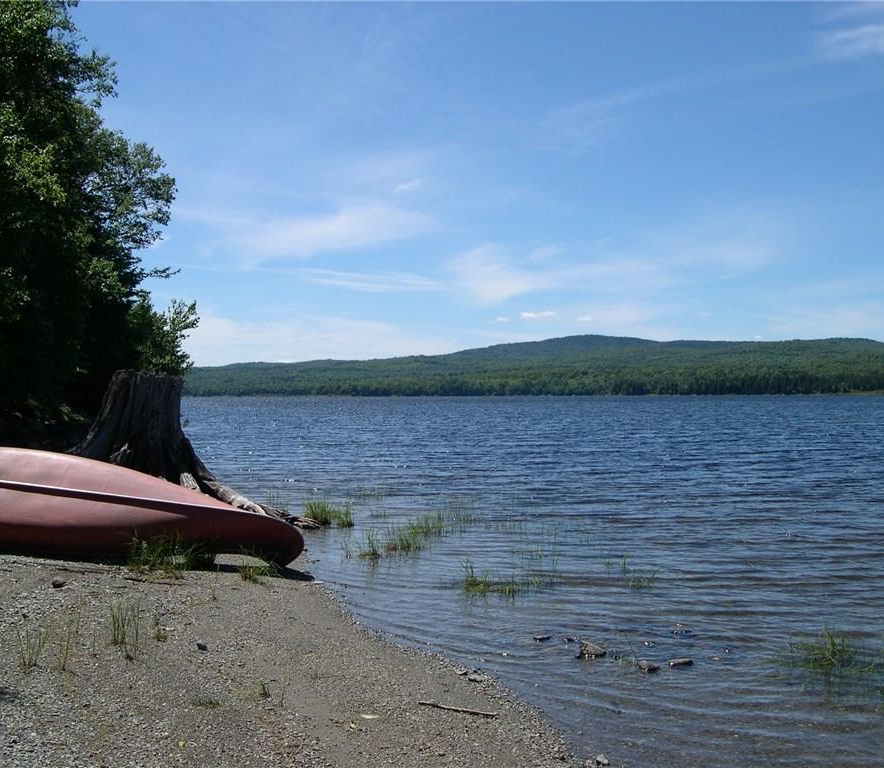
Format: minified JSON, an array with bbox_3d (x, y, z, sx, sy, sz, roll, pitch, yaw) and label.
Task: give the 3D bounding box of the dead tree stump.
[{"bbox_3d":[-2.640,0.690,12.000,2.550,1.660,1.800,0,0,0],"label":"dead tree stump"}]

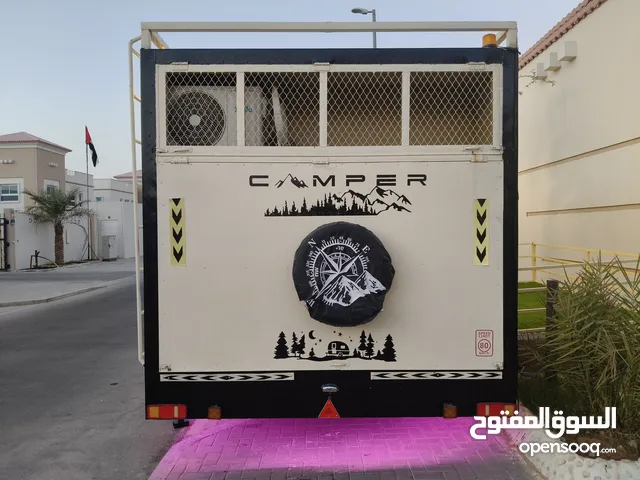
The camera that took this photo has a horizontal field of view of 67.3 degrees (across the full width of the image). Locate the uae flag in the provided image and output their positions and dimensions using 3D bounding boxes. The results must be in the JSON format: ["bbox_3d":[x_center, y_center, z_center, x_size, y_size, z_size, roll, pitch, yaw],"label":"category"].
[{"bbox_3d":[-12.834,-5.252,27.000,0.800,2.250,0.400,0,1,0],"label":"uae flag"}]

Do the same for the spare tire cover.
[{"bbox_3d":[0.151,0.216,3.080,0.640,0.660,0.210,0,1,0],"label":"spare tire cover"}]

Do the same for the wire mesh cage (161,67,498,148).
[{"bbox_3d":[0.063,-0.875,3.175,2.240,0.550,0.060,0,1,0],"label":"wire mesh cage"}]

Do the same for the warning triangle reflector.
[{"bbox_3d":[0.065,1.125,3.210,0.144,0.128,0.012,0,1,0],"label":"warning triangle reflector"}]

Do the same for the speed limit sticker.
[{"bbox_3d":[1.100,0.693,3.210,0.119,0.178,0.003,0,1,0],"label":"speed limit sticker"}]

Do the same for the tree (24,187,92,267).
[{"bbox_3d":[-12.536,-0.679,23.000,3.400,3.750,3.300,0,1,0],"label":"tree"}]

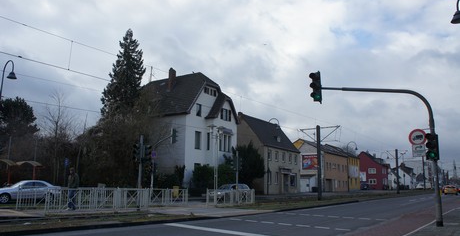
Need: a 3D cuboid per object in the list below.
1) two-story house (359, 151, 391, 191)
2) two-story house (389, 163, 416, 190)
[{"bbox_3d":[39.681,15.559,102.813,9.200,10.200,10.000,-5,-12,34],"label":"two-story house"},{"bbox_3d":[63.638,22.063,133.868,8.000,9.500,11.000,-5,-12,34],"label":"two-story house"}]

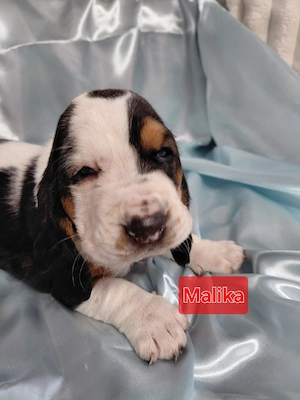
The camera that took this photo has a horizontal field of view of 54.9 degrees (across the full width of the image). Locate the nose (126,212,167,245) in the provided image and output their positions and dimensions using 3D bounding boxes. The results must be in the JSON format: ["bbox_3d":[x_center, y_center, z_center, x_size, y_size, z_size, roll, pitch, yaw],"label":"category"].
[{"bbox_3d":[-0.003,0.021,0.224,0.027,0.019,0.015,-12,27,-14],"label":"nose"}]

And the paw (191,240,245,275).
[{"bbox_3d":[0.073,0.062,0.319,0.051,0.024,0.039,3,31,4],"label":"paw"}]

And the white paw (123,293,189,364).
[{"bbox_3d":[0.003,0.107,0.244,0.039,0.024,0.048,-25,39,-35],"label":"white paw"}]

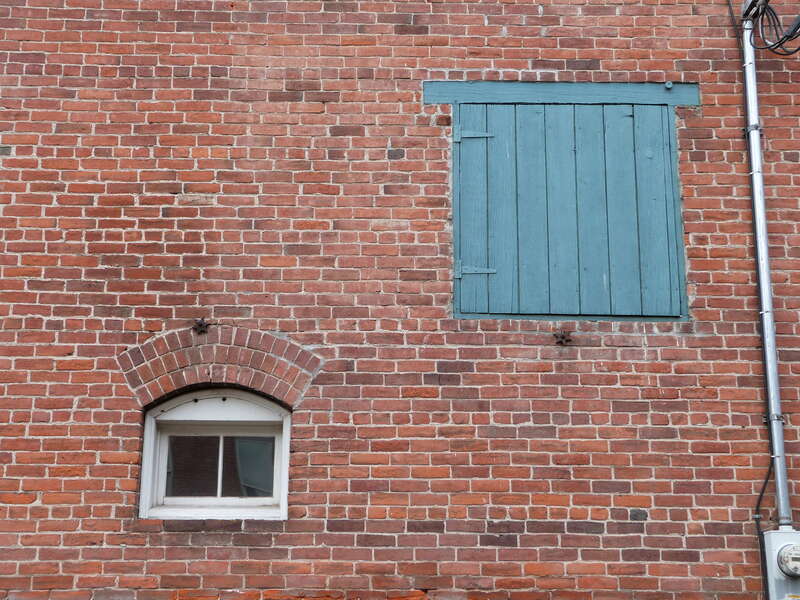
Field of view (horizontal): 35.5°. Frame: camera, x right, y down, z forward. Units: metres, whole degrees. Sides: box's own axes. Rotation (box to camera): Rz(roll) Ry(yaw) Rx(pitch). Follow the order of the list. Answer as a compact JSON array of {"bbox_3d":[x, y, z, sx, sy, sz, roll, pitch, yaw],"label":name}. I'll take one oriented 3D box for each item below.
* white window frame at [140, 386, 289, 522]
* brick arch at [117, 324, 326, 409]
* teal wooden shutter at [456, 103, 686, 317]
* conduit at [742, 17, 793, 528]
[{"bbox_3d":[-0.958,0.808,6.539,0.778,0.690,0.120,0,-15,-1],"label":"white window frame"},{"bbox_3d":[-0.939,0.369,6.595,1.087,0.456,0.130,0,-15,-1],"label":"brick arch"},{"bbox_3d":[0.913,-0.490,6.831,1.217,1.235,0.060,0,-15,-1],"label":"teal wooden shutter"},{"bbox_3d":[1.956,-0.224,6.686,0.059,2.858,0.060,0,-15,-1],"label":"conduit"}]

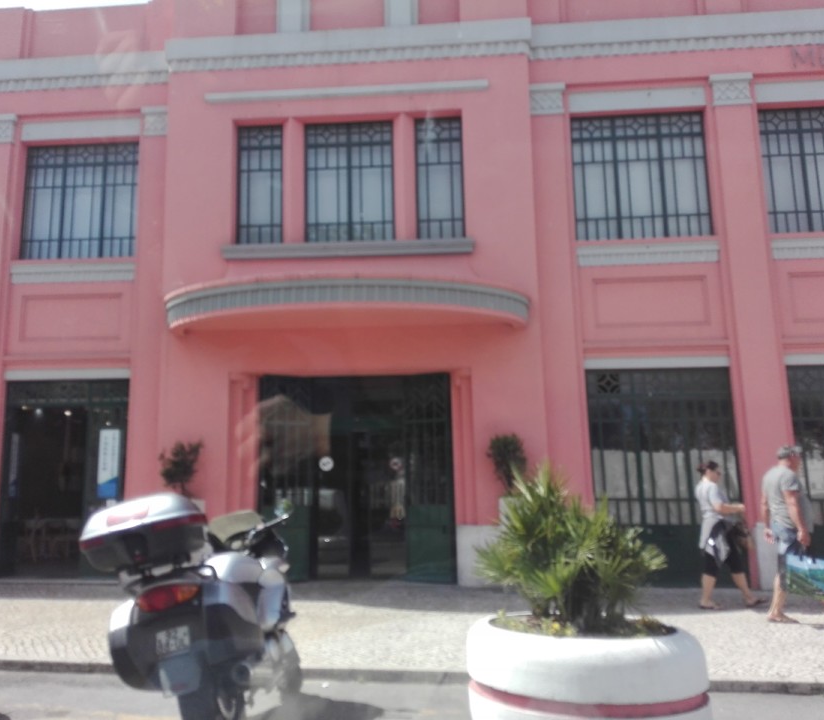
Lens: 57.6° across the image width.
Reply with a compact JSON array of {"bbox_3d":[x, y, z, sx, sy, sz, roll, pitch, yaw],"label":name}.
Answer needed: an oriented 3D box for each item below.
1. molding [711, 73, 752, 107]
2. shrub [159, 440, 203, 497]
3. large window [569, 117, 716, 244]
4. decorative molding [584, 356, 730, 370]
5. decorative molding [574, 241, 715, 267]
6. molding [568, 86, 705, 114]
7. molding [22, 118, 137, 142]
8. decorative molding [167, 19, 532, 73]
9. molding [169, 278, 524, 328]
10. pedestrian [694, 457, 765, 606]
[{"bbox_3d":[4.506,-3.781,10.592,0.598,0.459,0.170,-2,-9,4],"label":"molding"},{"bbox_3d":[-3.128,1.481,10.144,0.530,0.743,0.520,-1,-10,5],"label":"shrub"},{"bbox_3d":[3.274,-2.613,10.748,1.890,1.857,0.140,-2,-9,4],"label":"large window"},{"bbox_3d":[3.217,0.046,9.869,1.848,0.149,0.120,-1,-8,5],"label":"decorative molding"},{"bbox_3d":[3.234,-1.440,10.297,1.886,0.269,0.140,-1,-9,4],"label":"decorative molding"},{"bbox_3d":[3.095,-3.570,10.366,1.833,0.278,0.120,-1,-8,5],"label":"molding"},{"bbox_3d":[-4.947,-3.426,11.248,1.813,0.291,0.120,-1,-9,4],"label":"molding"},{"bbox_3d":[-0.920,-4.345,10.529,5.122,0.509,0.220,-1,-8,5],"label":"decorative molding"},{"bbox_3d":[-0.936,-0.752,9.705,4.939,0.358,1.050,-1,-9,4],"label":"molding"},{"bbox_3d":[3.587,1.959,8.461,0.660,1.609,0.500,0,-9,-6],"label":"pedestrian"}]

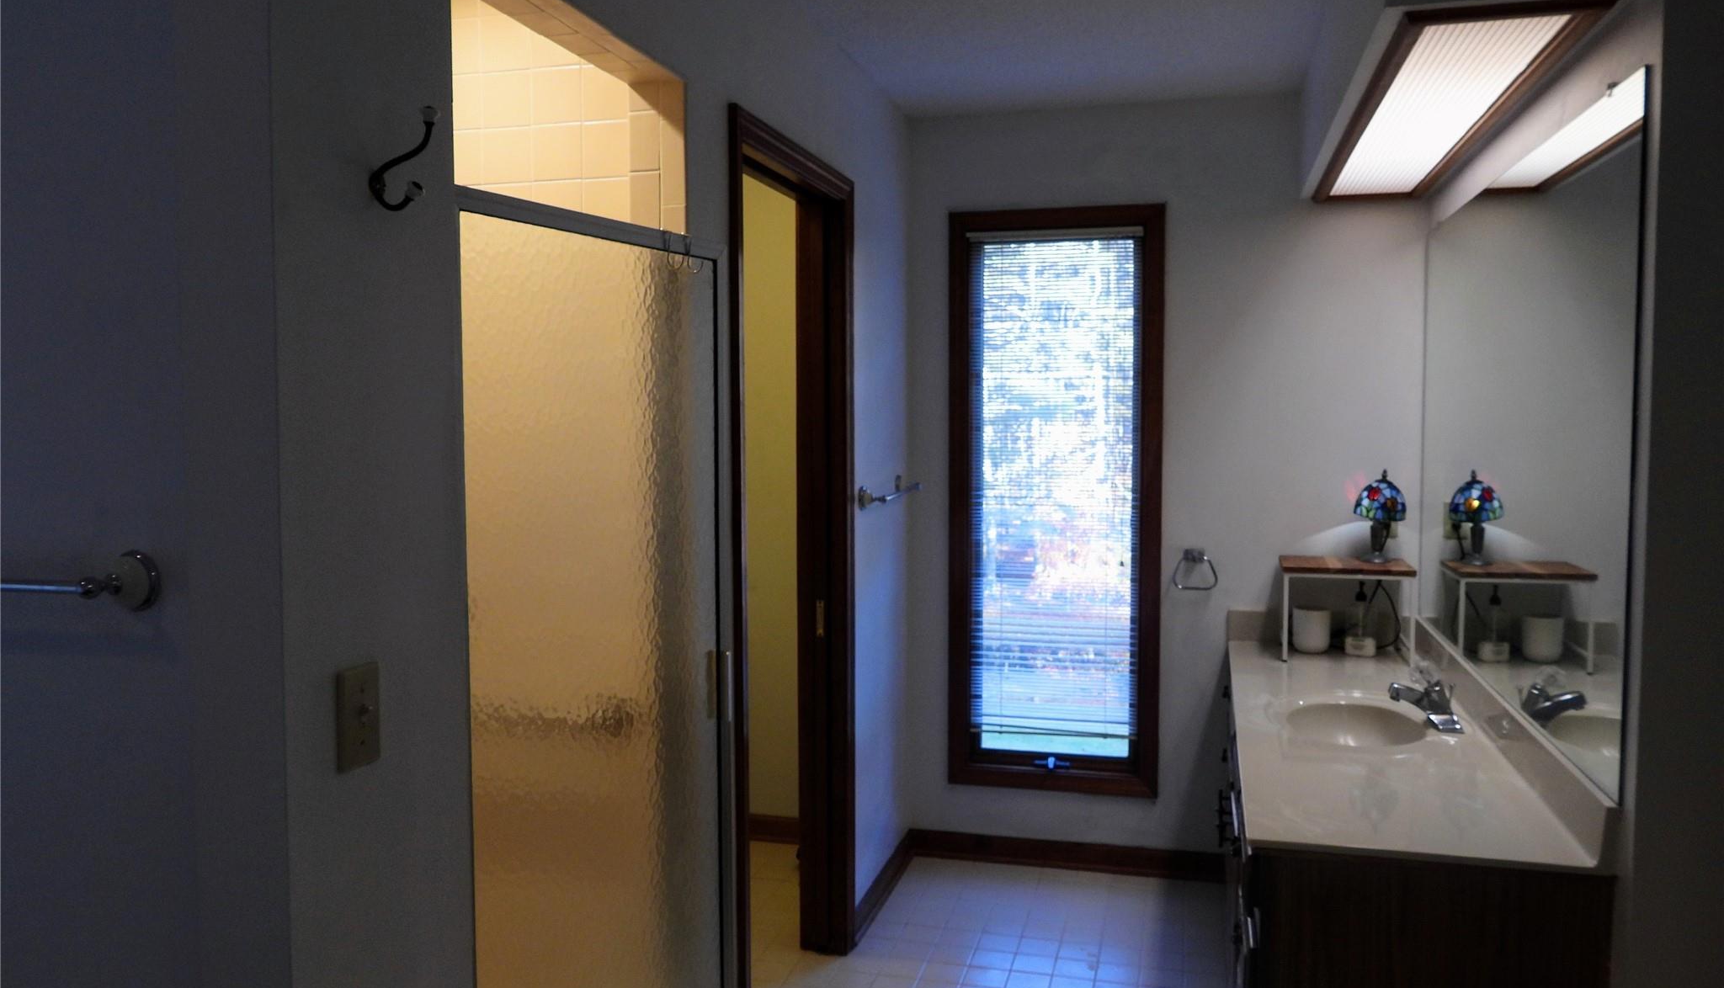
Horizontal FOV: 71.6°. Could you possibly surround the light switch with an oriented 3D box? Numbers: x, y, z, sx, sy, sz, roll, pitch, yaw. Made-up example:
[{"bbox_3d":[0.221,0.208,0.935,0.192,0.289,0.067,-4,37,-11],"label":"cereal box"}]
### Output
[{"bbox_3d":[-0.575,0.257,1.378,0.018,0.115,0.071,1,4,16],"label":"light switch"}]

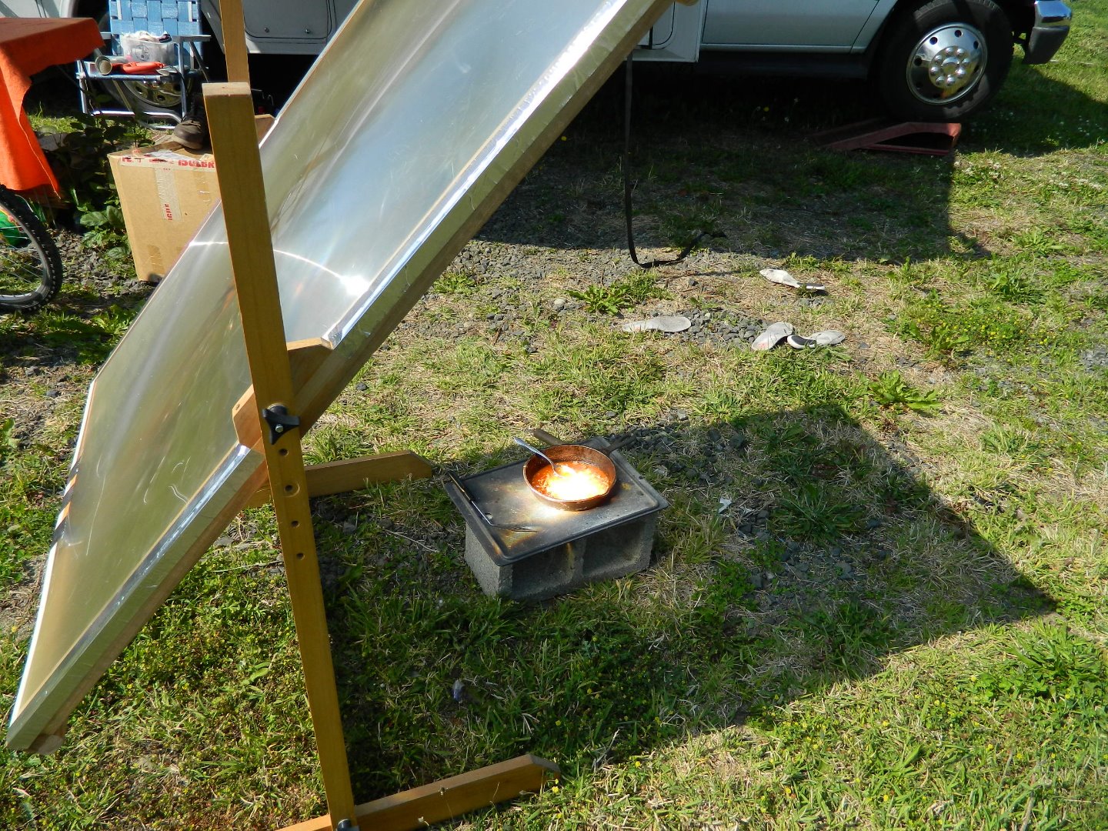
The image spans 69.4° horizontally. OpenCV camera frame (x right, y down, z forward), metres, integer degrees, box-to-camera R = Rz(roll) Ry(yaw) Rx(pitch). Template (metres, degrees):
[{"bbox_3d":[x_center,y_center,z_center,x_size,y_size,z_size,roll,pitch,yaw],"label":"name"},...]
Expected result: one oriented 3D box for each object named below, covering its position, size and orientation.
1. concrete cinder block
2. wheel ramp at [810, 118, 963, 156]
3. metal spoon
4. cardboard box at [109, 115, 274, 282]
[{"bbox_3d":[0.014,0.286,1.895,0.395,0.190,0.193,-14,37,-23],"label":"concrete cinder block"},{"bbox_3d":[2.126,-1.837,5.141,0.803,0.200,0.270,6,34,6],"label":"wheel ramp"},{"bbox_3d":[-0.023,0.104,1.917,0.191,0.028,0.040,34,43,19],"label":"metal spoon"},{"bbox_3d":[-1.373,-0.836,3.244,0.550,0.490,0.400,5,34,4],"label":"cardboard box"}]

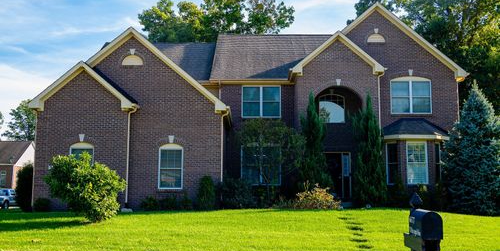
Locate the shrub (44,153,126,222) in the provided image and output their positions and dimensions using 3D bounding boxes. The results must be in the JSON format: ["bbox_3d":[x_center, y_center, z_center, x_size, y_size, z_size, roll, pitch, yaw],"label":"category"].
[{"bbox_3d":[-5.047,1.901,16.187,2.485,2.056,2.300,0,-7,0],"label":"shrub"}]

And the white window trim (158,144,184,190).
[{"bbox_3d":[-2.873,1.506,19.296,0.925,1.657,0.120,0,-7,0],"label":"white window trim"}]

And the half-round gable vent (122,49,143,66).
[{"bbox_3d":[-4.401,-2.553,19.847,0.790,0.606,0.120,0,-7,0],"label":"half-round gable vent"}]

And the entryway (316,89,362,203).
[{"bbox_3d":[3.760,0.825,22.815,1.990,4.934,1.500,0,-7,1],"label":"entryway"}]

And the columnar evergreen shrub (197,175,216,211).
[{"bbox_3d":[-1.542,2.384,18.698,0.709,1.220,0.700,0,-7,0],"label":"columnar evergreen shrub"}]

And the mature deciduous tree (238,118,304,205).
[{"bbox_3d":[0.896,1.512,21.990,2.751,3.687,2.600,0,-7,0],"label":"mature deciduous tree"}]

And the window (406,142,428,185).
[{"bbox_3d":[6.960,1.550,21.950,0.860,1.790,0.140,0,-7,0],"label":"window"}]

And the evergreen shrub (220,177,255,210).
[{"bbox_3d":[-0.446,2.632,20.442,1.396,1.230,1.250,0,-7,1],"label":"evergreen shrub"}]

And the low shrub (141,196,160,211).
[{"bbox_3d":[-3.526,2.764,18.697,0.709,0.526,0.650,0,-7,0],"label":"low shrub"}]

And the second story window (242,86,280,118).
[{"bbox_3d":[0.499,-1.050,23.413,1.797,1.494,0.140,0,-7,1],"label":"second story window"}]

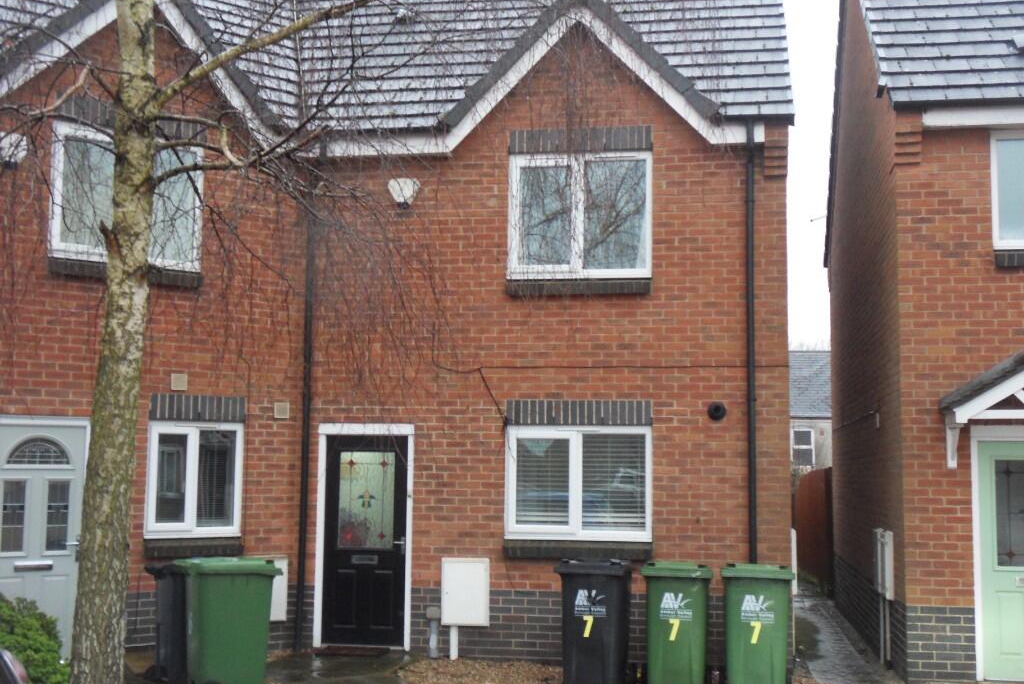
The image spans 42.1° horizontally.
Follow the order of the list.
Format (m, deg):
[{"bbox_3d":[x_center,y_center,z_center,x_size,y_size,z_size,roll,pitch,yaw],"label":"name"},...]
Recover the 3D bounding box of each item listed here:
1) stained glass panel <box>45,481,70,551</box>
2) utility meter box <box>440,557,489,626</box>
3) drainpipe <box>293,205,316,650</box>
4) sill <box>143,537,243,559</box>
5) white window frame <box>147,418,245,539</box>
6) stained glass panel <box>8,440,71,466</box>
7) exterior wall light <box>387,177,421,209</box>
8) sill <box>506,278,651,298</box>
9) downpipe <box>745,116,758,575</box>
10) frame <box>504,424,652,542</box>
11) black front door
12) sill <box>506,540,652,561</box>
[{"bbox_3d":[-3.840,1.464,11.242,0.183,0.582,0.030,5,-7,-35],"label":"stained glass panel"},{"bbox_3d":[-0.420,2.267,12.088,0.410,0.600,0.200,0,-5,8],"label":"utility meter box"},{"bbox_3d":[-1.964,0.667,12.594,0.072,4.406,0.072,0,-6,9],"label":"drainpipe"},{"bbox_3d":[-2.862,1.846,11.912,0.910,0.150,0.150,4,-7,-36],"label":"sill"},{"bbox_3d":[-2.853,1.239,11.957,0.900,1.024,0.080,5,-7,-35],"label":"white window frame"},{"bbox_3d":[-3.982,0.923,11.190,0.512,0.218,0.030,5,-7,-35],"label":"stained glass panel"},{"bbox_3d":[-1.019,-1.406,12.564,0.290,0.275,0.110,0,-5,8],"label":"exterior wall light"},{"bbox_3d":[0.623,-0.497,12.379,1.342,0.161,0.120,0,-6,9],"label":"sill"},{"bbox_3d":[2.158,0.383,11.956,0.072,4.830,0.072,0,-6,9],"label":"downpipe"},{"bbox_3d":[0.614,1.297,12.238,1.354,1.046,0.080,0,-6,9],"label":"frame"},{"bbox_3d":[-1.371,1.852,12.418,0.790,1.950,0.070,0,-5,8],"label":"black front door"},{"bbox_3d":[0.608,1.892,12.104,1.345,0.150,0.150,0,-5,8],"label":"sill"}]

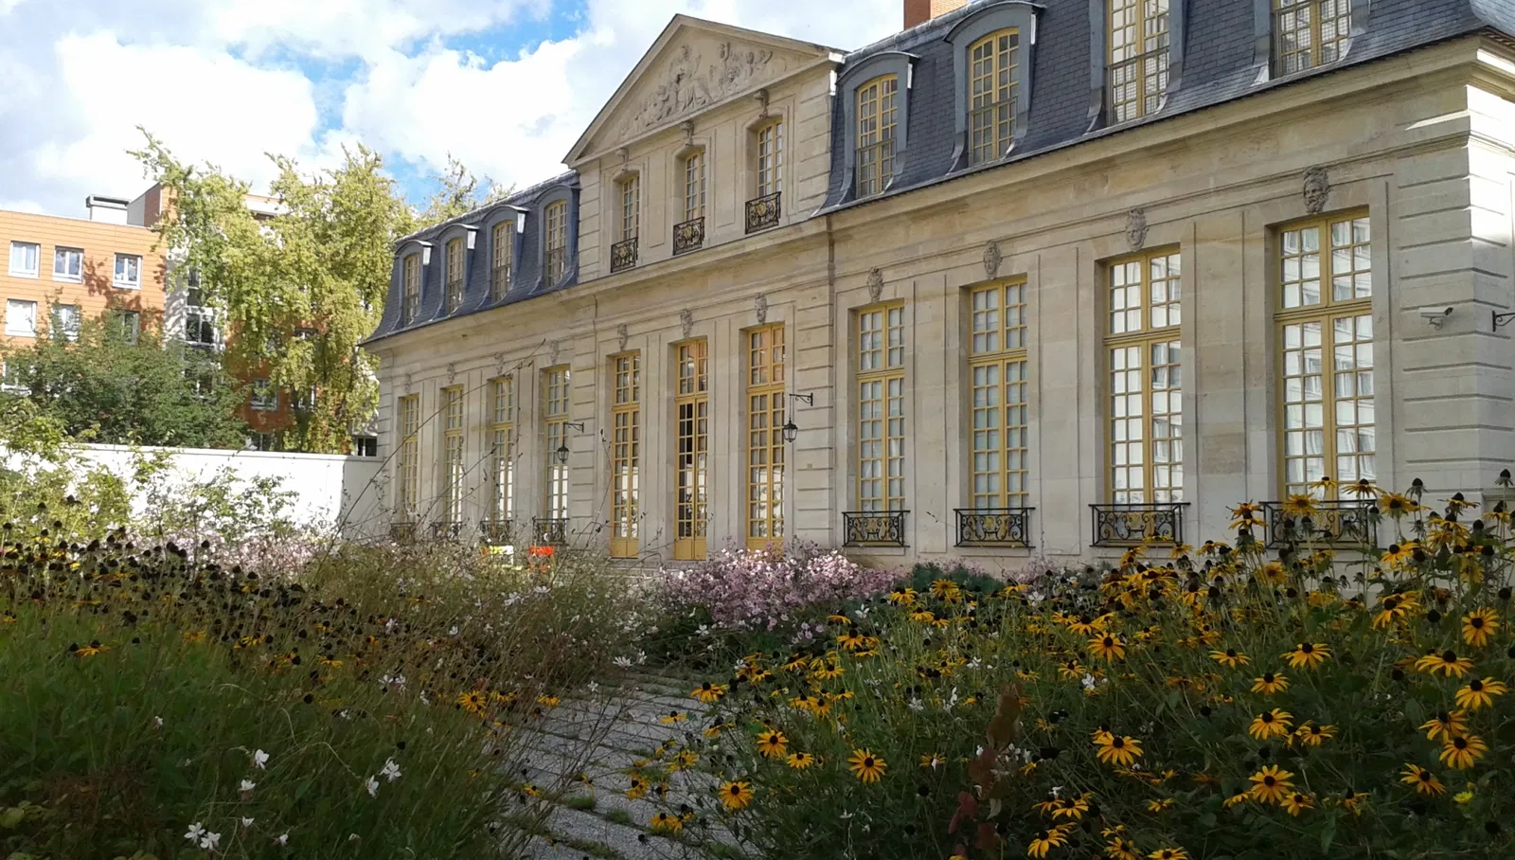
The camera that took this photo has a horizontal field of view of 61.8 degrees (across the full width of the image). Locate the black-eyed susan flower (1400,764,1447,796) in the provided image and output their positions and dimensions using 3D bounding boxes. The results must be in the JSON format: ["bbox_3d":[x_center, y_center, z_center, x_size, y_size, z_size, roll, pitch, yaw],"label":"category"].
[{"bbox_3d":[0.884,0.465,1.681,0.066,0.028,0.066,31,14,31],"label":"black-eyed susan flower"}]

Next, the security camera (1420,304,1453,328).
[{"bbox_3d":[7.259,-1.208,13.527,0.170,0.220,0.370,2,5,-23],"label":"security camera"}]

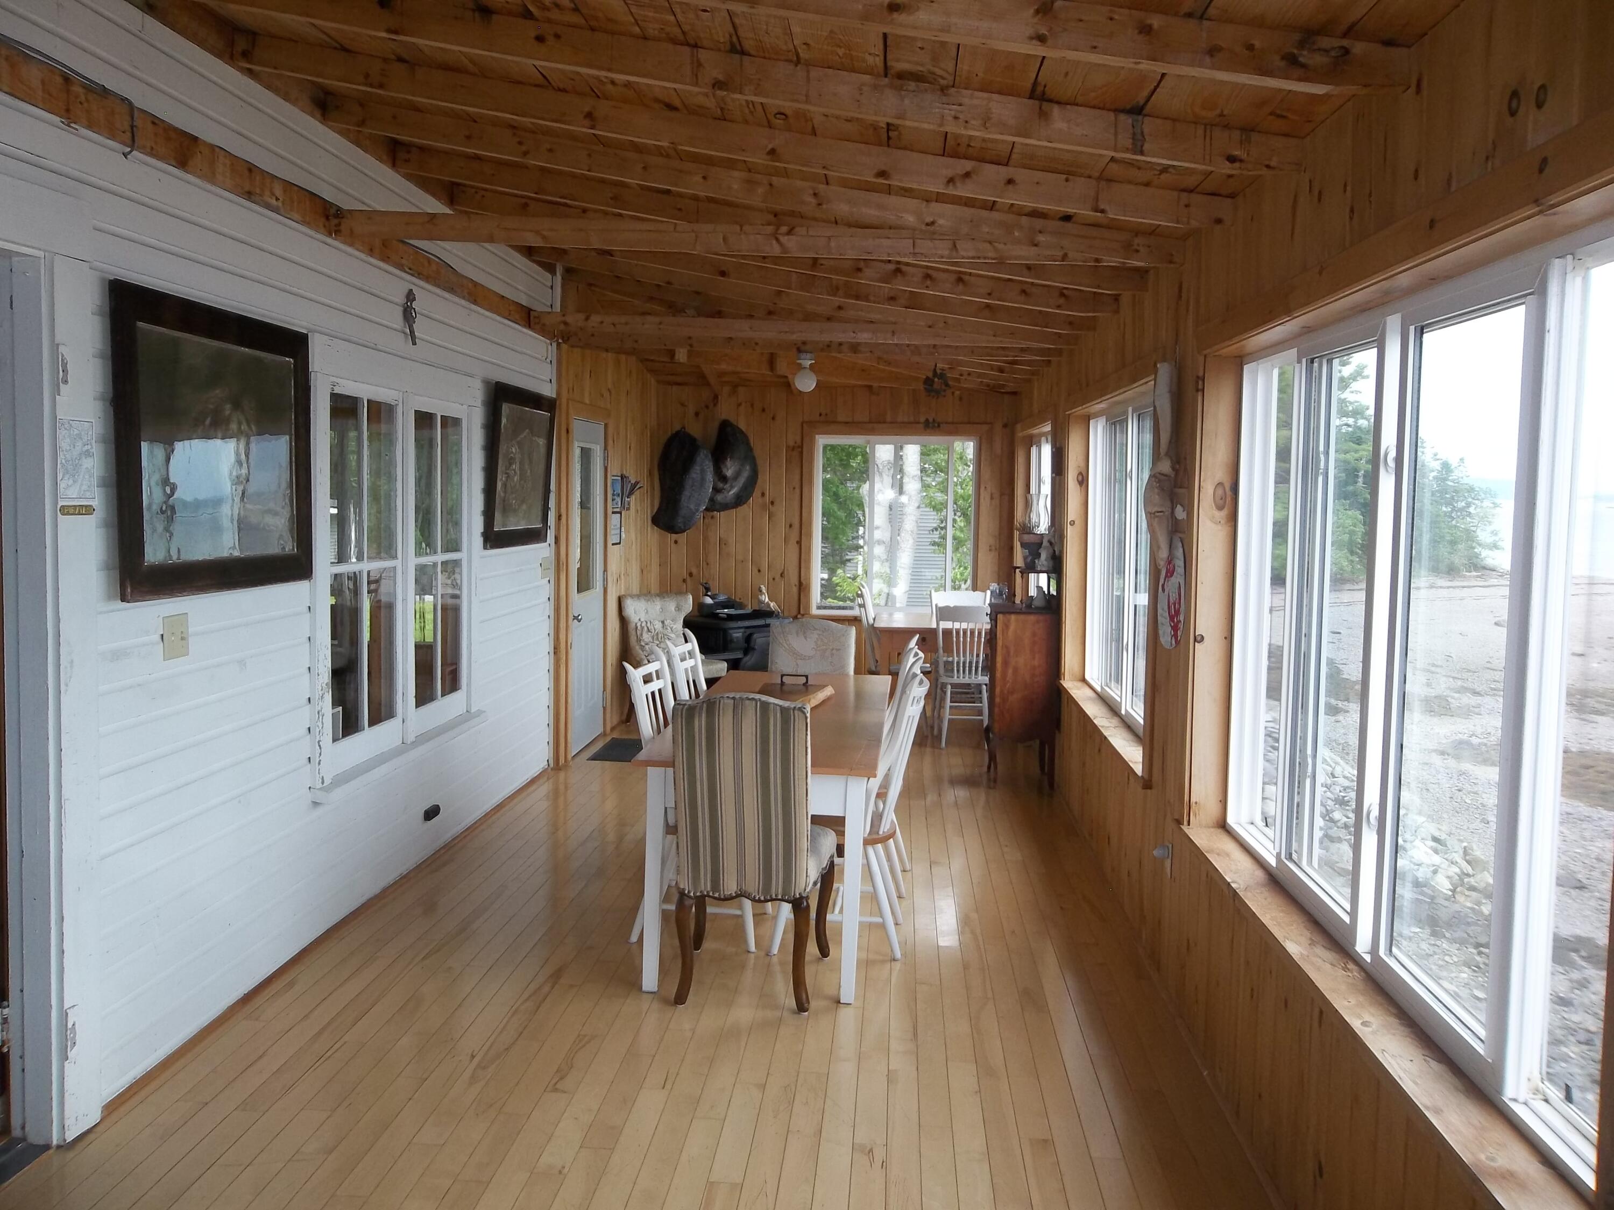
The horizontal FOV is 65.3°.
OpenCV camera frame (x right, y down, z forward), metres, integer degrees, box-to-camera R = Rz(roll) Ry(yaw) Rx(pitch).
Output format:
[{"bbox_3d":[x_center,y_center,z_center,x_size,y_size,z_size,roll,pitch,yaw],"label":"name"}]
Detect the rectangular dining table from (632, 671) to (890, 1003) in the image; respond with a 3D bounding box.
[{"bbox_3d":[-0.086,0.787,4.967,0.780,0.750,2.050,1,5,5],"label":"rectangular dining table"}]

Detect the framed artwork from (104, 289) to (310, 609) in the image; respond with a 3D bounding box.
[{"bbox_3d":[-1.697,-0.446,3.662,0.040,0.820,1.040,1,5,4],"label":"framed artwork"}]

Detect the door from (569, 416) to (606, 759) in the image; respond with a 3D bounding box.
[{"bbox_3d":[-1.375,-0.129,7.879,0.050,2.020,0.810,1,5,4],"label":"door"}]

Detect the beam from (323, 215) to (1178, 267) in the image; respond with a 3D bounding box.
[{"bbox_3d":[-0.208,-1.225,4.213,2.854,0.095,0.045,4,5,6],"label":"beam"}]

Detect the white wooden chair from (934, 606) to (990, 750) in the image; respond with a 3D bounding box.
[{"bbox_3d":[1.024,0.440,8.147,0.420,0.910,0.490,1,5,4],"label":"white wooden chair"}]

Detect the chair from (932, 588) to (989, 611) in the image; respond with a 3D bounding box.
[{"bbox_3d":[1.101,0.365,9.000,0.420,0.910,0.480,1,5,4],"label":"chair"}]

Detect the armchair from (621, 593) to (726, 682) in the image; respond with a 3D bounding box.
[{"bbox_3d":[-0.934,0.380,8.666,0.590,0.880,0.630,-3,6,-38],"label":"armchair"}]

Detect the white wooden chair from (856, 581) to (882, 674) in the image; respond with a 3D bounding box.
[{"bbox_3d":[0.575,0.360,8.515,0.500,0.990,0.430,1,5,4],"label":"white wooden chair"}]

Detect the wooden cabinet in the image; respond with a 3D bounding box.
[{"bbox_3d":[1.189,0.506,7.034,0.370,0.980,0.450,1,5,4],"label":"wooden cabinet"}]

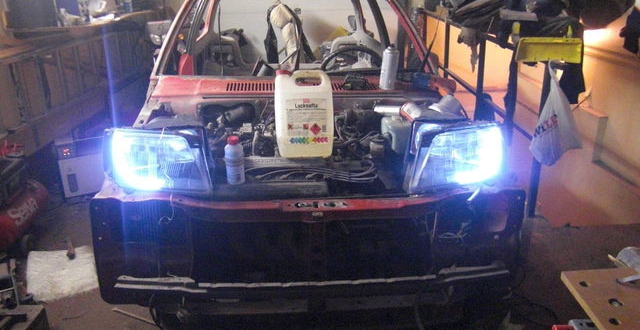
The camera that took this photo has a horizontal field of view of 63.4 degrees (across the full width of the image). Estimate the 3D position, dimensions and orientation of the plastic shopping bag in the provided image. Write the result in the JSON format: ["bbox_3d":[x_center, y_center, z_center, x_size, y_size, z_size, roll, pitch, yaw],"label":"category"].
[{"bbox_3d":[1.251,-0.263,2.750,0.250,0.520,0.150,5,20,14],"label":"plastic shopping bag"}]

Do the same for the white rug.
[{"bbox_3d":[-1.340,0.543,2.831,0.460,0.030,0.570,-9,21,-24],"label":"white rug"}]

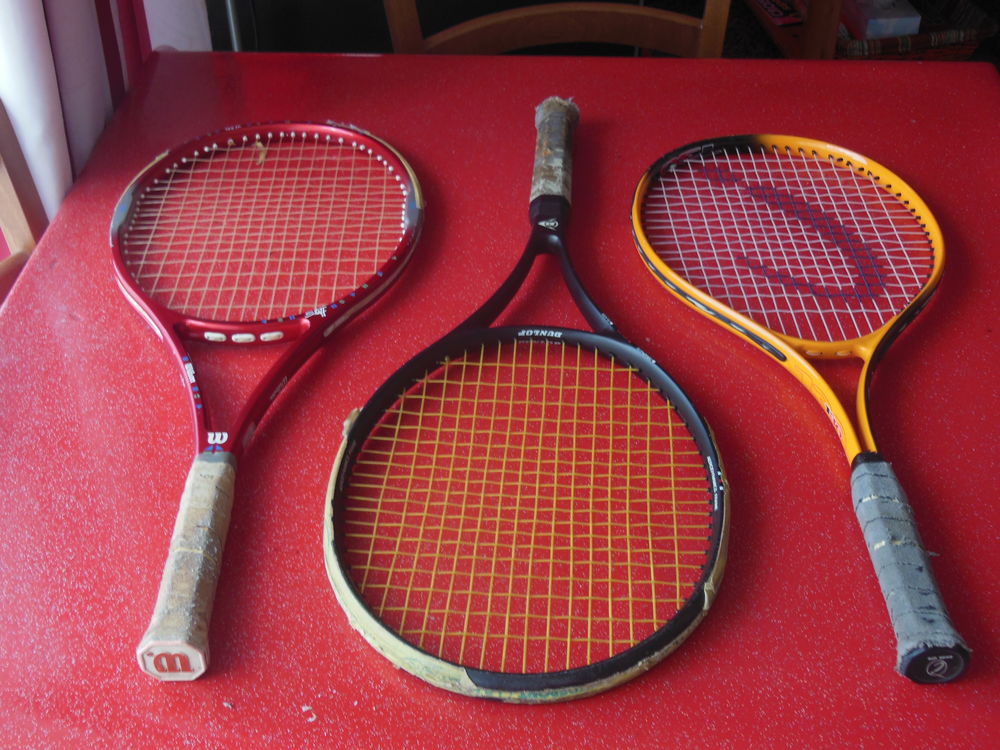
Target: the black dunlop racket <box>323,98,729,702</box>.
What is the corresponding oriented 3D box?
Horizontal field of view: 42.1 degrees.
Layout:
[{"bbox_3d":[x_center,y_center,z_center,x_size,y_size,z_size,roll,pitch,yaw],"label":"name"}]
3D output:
[{"bbox_3d":[0.030,-0.036,1.008,0.269,0.036,0.691,2,38,3],"label":"black dunlop racket"}]

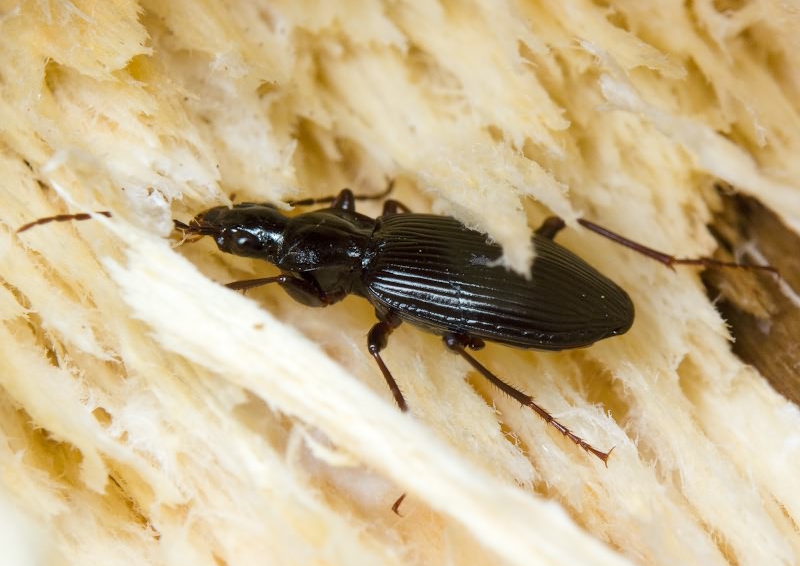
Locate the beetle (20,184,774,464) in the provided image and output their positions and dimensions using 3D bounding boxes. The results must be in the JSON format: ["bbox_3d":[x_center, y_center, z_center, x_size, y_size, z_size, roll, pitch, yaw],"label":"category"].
[{"bbox_3d":[0.000,-0.001,0.075,0.023,0.004,0.009,14,55,0],"label":"beetle"}]

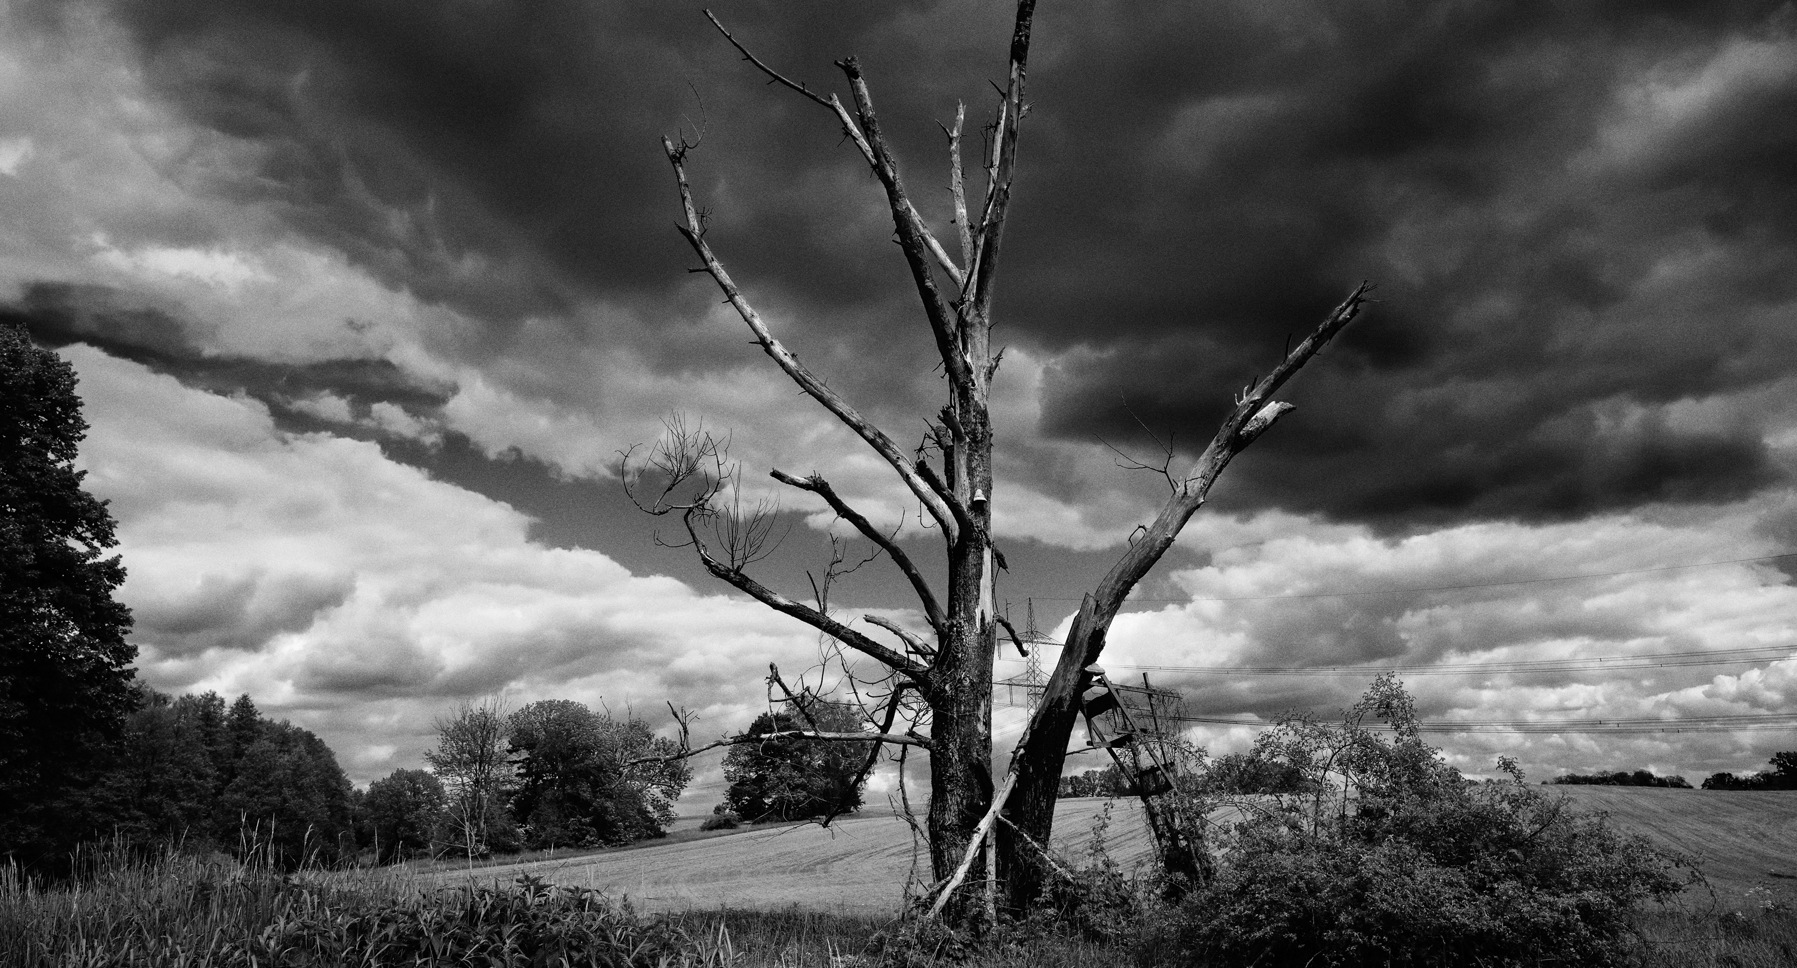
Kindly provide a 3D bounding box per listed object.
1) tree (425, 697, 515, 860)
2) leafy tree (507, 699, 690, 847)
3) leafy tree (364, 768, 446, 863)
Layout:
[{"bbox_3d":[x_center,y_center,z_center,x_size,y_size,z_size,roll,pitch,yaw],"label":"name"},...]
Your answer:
[{"bbox_3d":[-18.082,12.351,50.520,3.790,6.730,3.600,0,-15,0],"label":"tree"},{"bbox_3d":[-16.552,15.947,66.121,10.080,7.910,9.000,0,-15,0],"label":"leafy tree"},{"bbox_3d":[-23.823,15.981,57.838,3.930,4.440,4.200,0,-15,0],"label":"leafy tree"}]

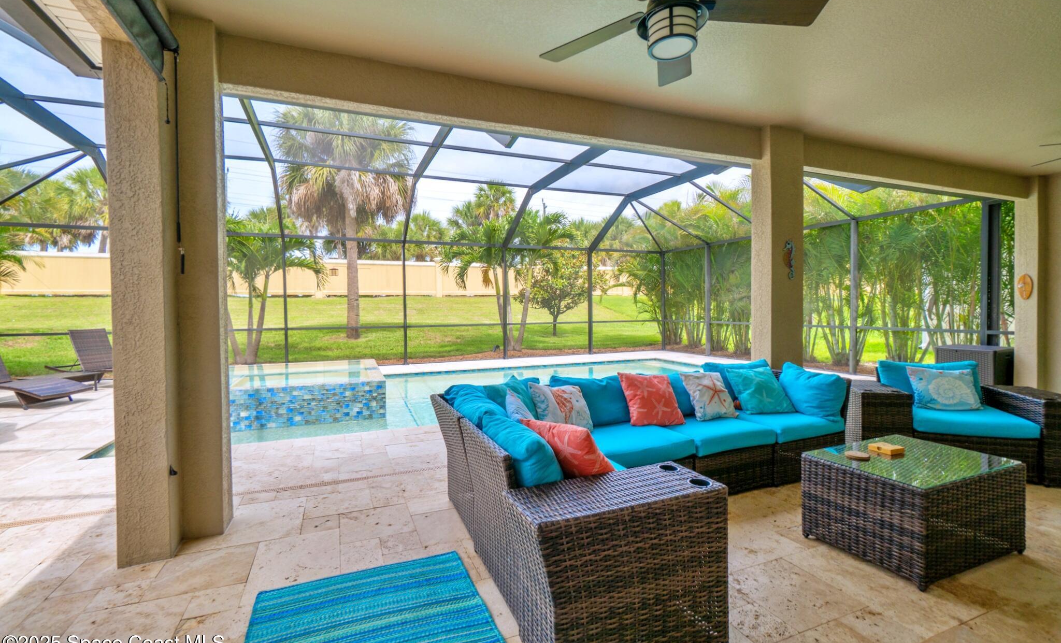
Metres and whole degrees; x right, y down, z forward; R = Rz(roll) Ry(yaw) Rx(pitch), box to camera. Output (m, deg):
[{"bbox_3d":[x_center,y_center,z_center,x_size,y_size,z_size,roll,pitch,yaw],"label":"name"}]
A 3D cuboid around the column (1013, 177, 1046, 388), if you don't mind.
[{"bbox_3d":[6.427,-0.396,5.685,0.210,2.850,0.215,-1,1,-21],"label":"column"}]

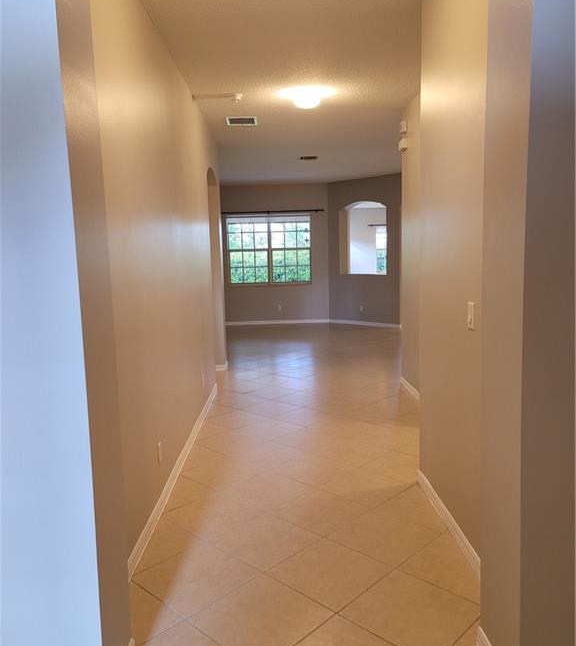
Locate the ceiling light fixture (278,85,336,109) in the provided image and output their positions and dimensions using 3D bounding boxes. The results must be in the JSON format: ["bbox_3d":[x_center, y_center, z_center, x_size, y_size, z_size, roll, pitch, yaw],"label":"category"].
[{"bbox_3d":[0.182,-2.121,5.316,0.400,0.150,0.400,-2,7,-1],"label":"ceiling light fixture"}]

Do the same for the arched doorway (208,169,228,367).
[{"bbox_3d":[-0.962,-0.580,6.855,0.190,2.600,1.030,-2,7,-1],"label":"arched doorway"}]

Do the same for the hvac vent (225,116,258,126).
[{"bbox_3d":[-0.517,-2.295,6.346,0.335,0.020,0.370,-2,7,-1],"label":"hvac vent"}]

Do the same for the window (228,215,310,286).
[{"bbox_3d":[-0.401,-1.598,12.211,1.840,1.560,0.120,-2,7,-1],"label":"window"}]

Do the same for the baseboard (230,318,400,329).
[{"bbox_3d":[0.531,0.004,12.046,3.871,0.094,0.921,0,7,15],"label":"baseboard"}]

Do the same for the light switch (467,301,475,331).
[{"bbox_3d":[0.867,-0.028,2.623,0.014,0.126,0.079,-2,7,-1],"label":"light switch"}]

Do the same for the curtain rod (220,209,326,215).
[{"bbox_3d":[-0.428,-2.401,12.012,2.440,0.055,0.090,-2,7,-1],"label":"curtain rod"}]

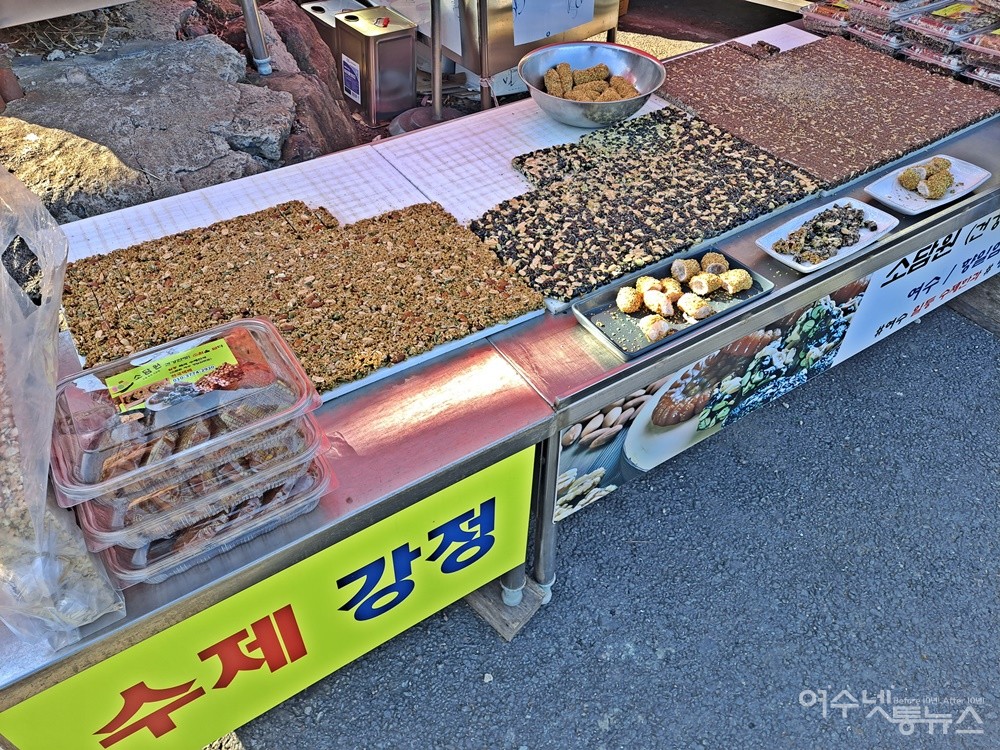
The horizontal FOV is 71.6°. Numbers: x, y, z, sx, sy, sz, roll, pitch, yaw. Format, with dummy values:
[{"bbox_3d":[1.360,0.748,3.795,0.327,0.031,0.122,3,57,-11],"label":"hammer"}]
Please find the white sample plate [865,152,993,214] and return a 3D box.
[{"bbox_3d":[0.873,-0.391,1.409,0.281,0.025,0.108,-24,50,-23],"label":"white sample plate"}]

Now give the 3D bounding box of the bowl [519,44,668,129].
[{"bbox_3d":[0.206,-0.646,1.581,0.331,0.099,0.331,1,45,-1],"label":"bowl"}]

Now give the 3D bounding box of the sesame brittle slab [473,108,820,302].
[{"bbox_3d":[0.243,-0.368,1.357,0.653,0.018,0.468,-24,50,-23],"label":"sesame brittle slab"}]

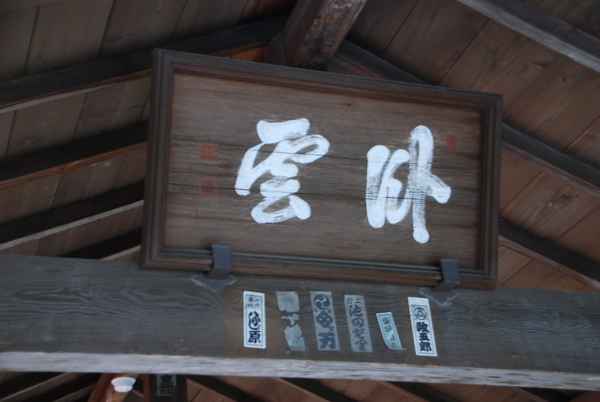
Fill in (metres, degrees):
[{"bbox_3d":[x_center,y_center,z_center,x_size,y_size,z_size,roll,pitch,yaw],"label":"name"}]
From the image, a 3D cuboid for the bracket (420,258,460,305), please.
[{"bbox_3d":[0.382,0.214,3.044,0.119,0.107,0.066,5,-28,-21],"label":"bracket"}]

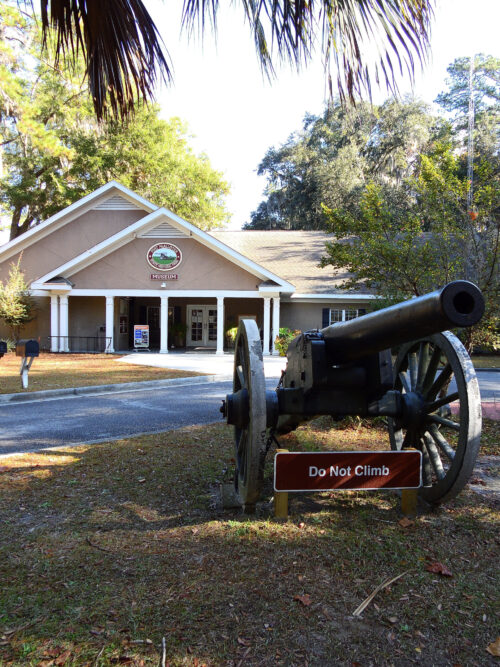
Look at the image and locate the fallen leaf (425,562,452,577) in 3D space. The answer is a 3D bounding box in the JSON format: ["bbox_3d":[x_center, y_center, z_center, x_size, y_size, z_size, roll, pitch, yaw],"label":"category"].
[{"bbox_3d":[1.242,1.555,3.044,0.185,0.038,0.120,1,1,20],"label":"fallen leaf"}]

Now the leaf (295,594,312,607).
[{"bbox_3d":[0.313,1.557,2.699,0.100,0.025,0.090,1,1,17],"label":"leaf"}]

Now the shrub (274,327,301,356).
[{"bbox_3d":[1.769,0.358,20.200,1.450,1.300,1.250,1,1,0],"label":"shrub"}]

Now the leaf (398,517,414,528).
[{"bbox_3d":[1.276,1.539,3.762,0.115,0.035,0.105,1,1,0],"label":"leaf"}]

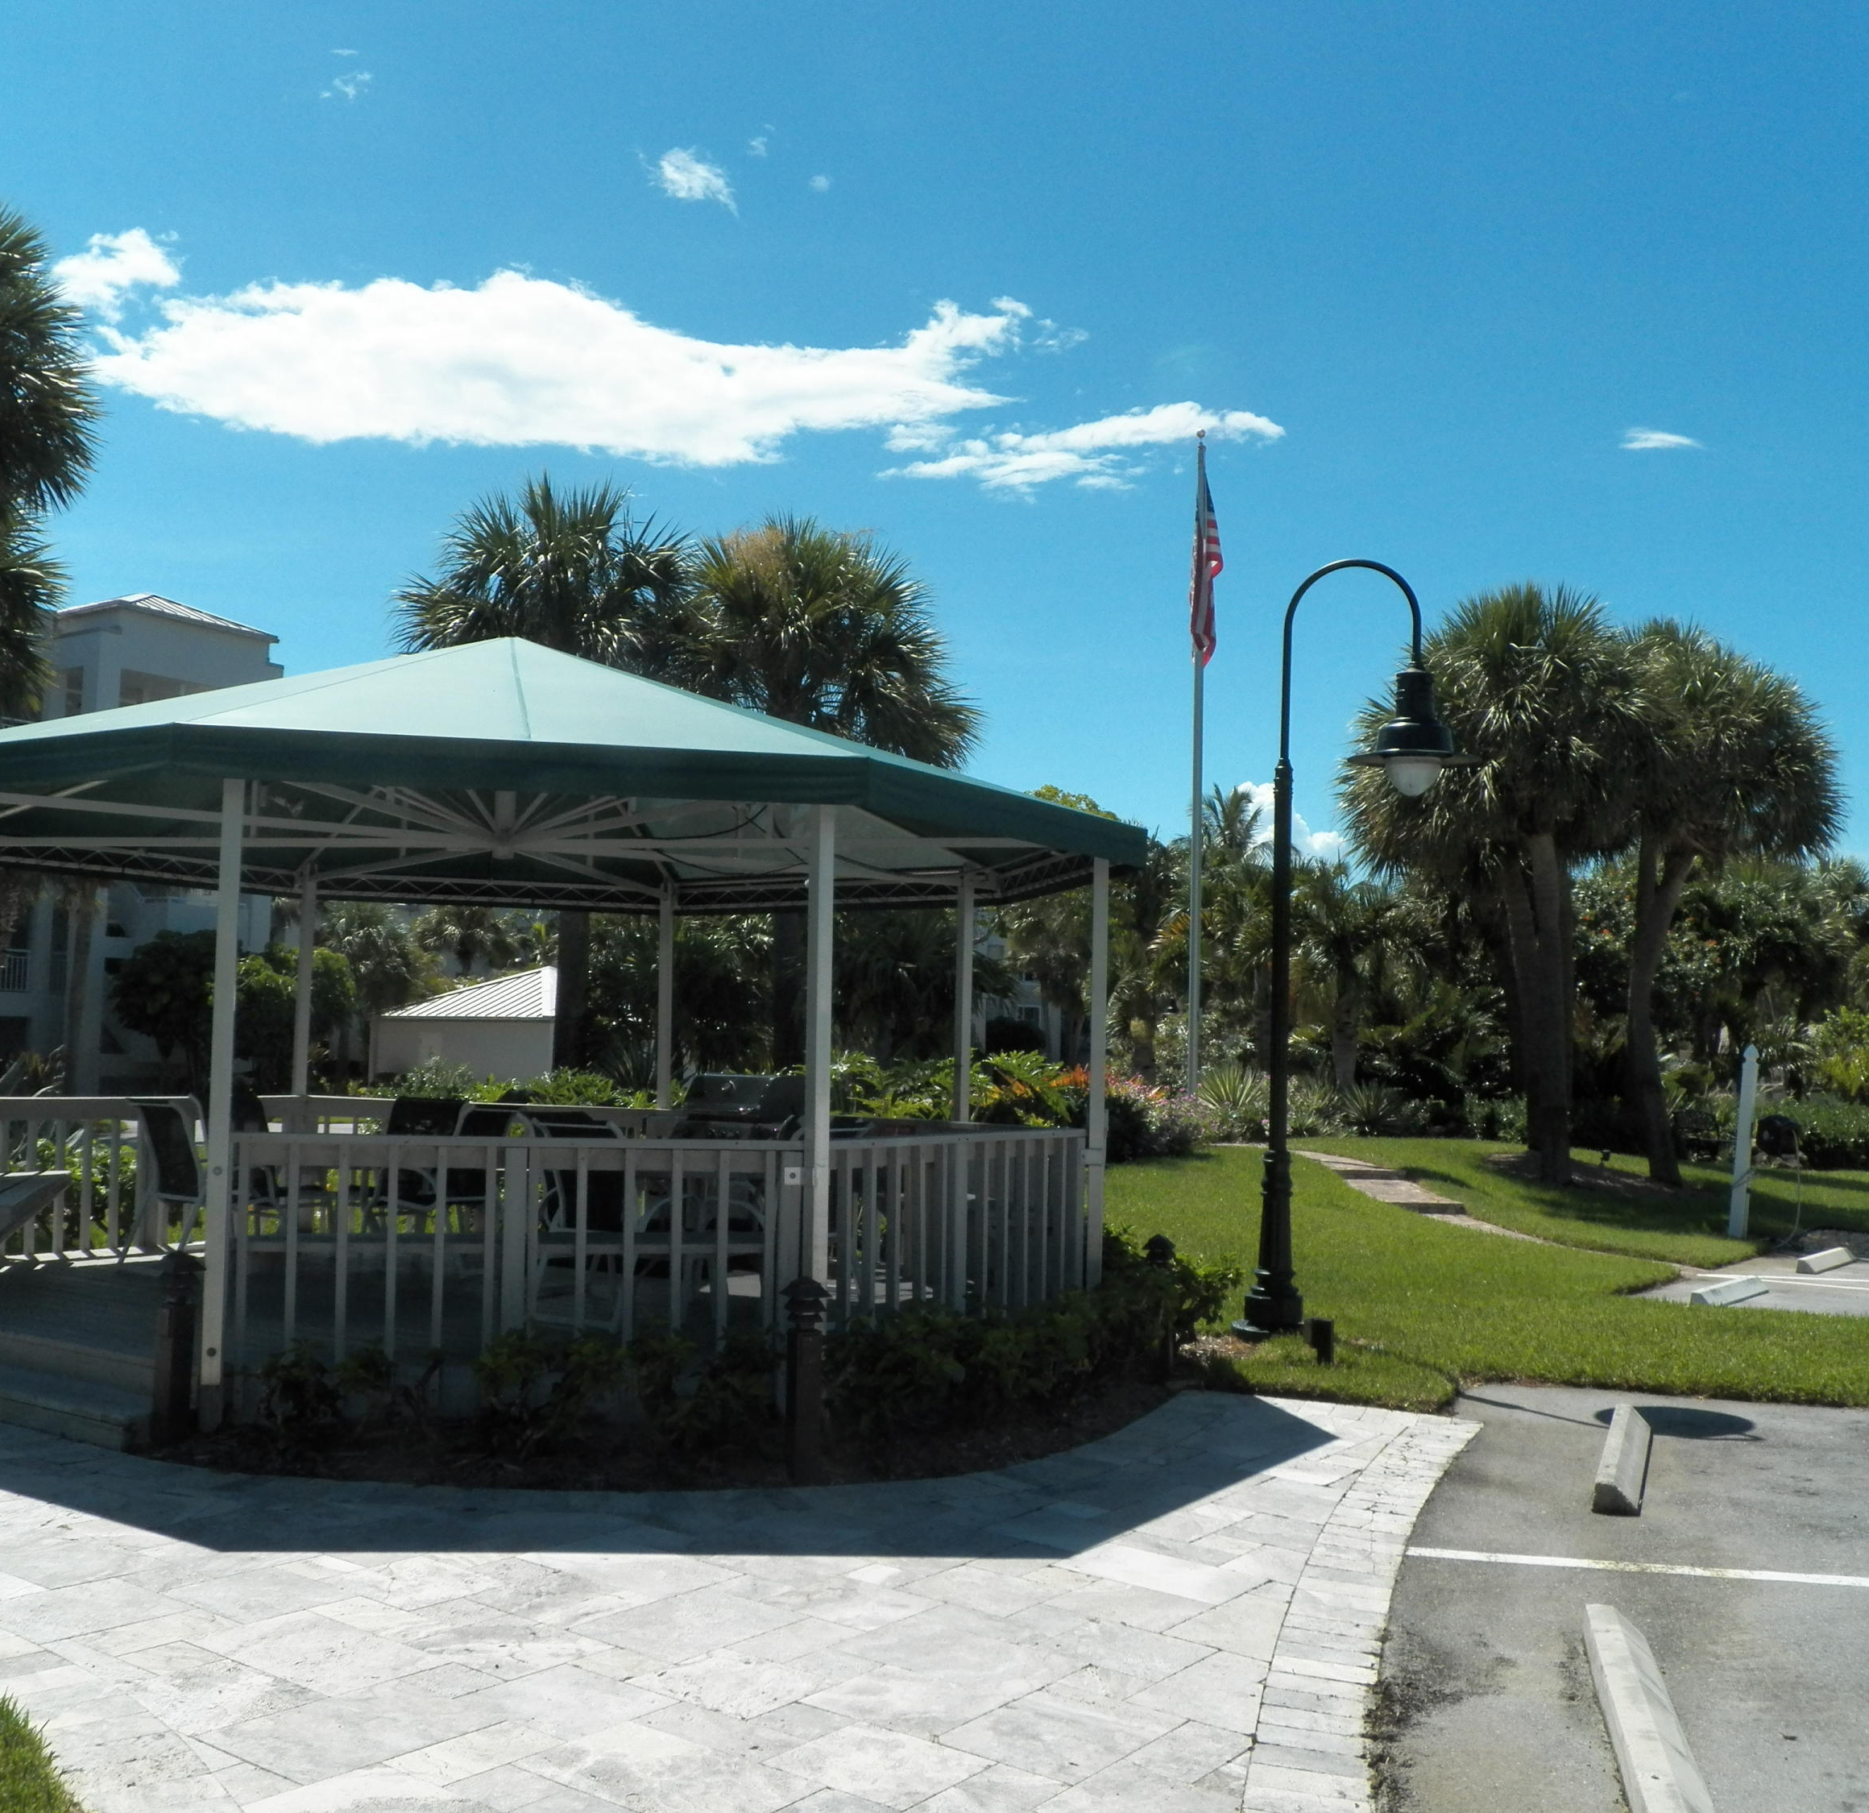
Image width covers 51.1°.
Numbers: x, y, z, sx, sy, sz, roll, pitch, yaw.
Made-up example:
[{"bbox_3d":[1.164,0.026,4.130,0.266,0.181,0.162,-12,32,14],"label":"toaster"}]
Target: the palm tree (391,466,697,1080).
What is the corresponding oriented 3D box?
[{"bbox_3d":[-4.378,-0.975,21.632,3.260,7.795,3.260,1,-4,0],"label":"palm tree"}]

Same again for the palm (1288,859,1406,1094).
[{"bbox_3d":[6.958,1.542,32.991,1.976,4.604,1.976,1,-4,0],"label":"palm"}]

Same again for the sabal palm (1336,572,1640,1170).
[{"bbox_3d":[6.560,-0.299,22.601,3.542,6.956,3.542,1,-4,0],"label":"sabal palm"}]

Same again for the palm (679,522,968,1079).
[{"bbox_3d":[-1.294,-0.696,21.616,3.281,7.366,3.281,1,-4,0],"label":"palm"}]

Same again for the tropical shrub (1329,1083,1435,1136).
[{"bbox_3d":[7.275,3.333,31.850,1.669,0.971,1.669,1,-4,0],"label":"tropical shrub"}]

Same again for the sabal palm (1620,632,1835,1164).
[{"bbox_3d":[9.004,-0.062,22.587,2.868,6.583,2.868,1,-4,0],"label":"sabal palm"}]

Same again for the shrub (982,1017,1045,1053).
[{"bbox_3d":[2.778,4.926,68.000,2.050,2.100,2.050,1,-4,0],"label":"shrub"}]

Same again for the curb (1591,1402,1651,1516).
[{"bbox_3d":[2.837,2.259,8.069,0.170,0.120,1.779,0,-5,20],"label":"curb"}]

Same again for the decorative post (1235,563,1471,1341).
[{"bbox_3d":[2.383,0.194,10.921,1.342,4.330,0.680,1,-4,0],"label":"decorative post"}]

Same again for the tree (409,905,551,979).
[{"bbox_3d":[-12.930,2.563,54.945,3.825,5.621,3.825,1,-4,0],"label":"tree"}]

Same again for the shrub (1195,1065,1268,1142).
[{"bbox_3d":[4.694,3.114,30.859,1.228,1.187,1.228,1,-4,0],"label":"shrub"}]

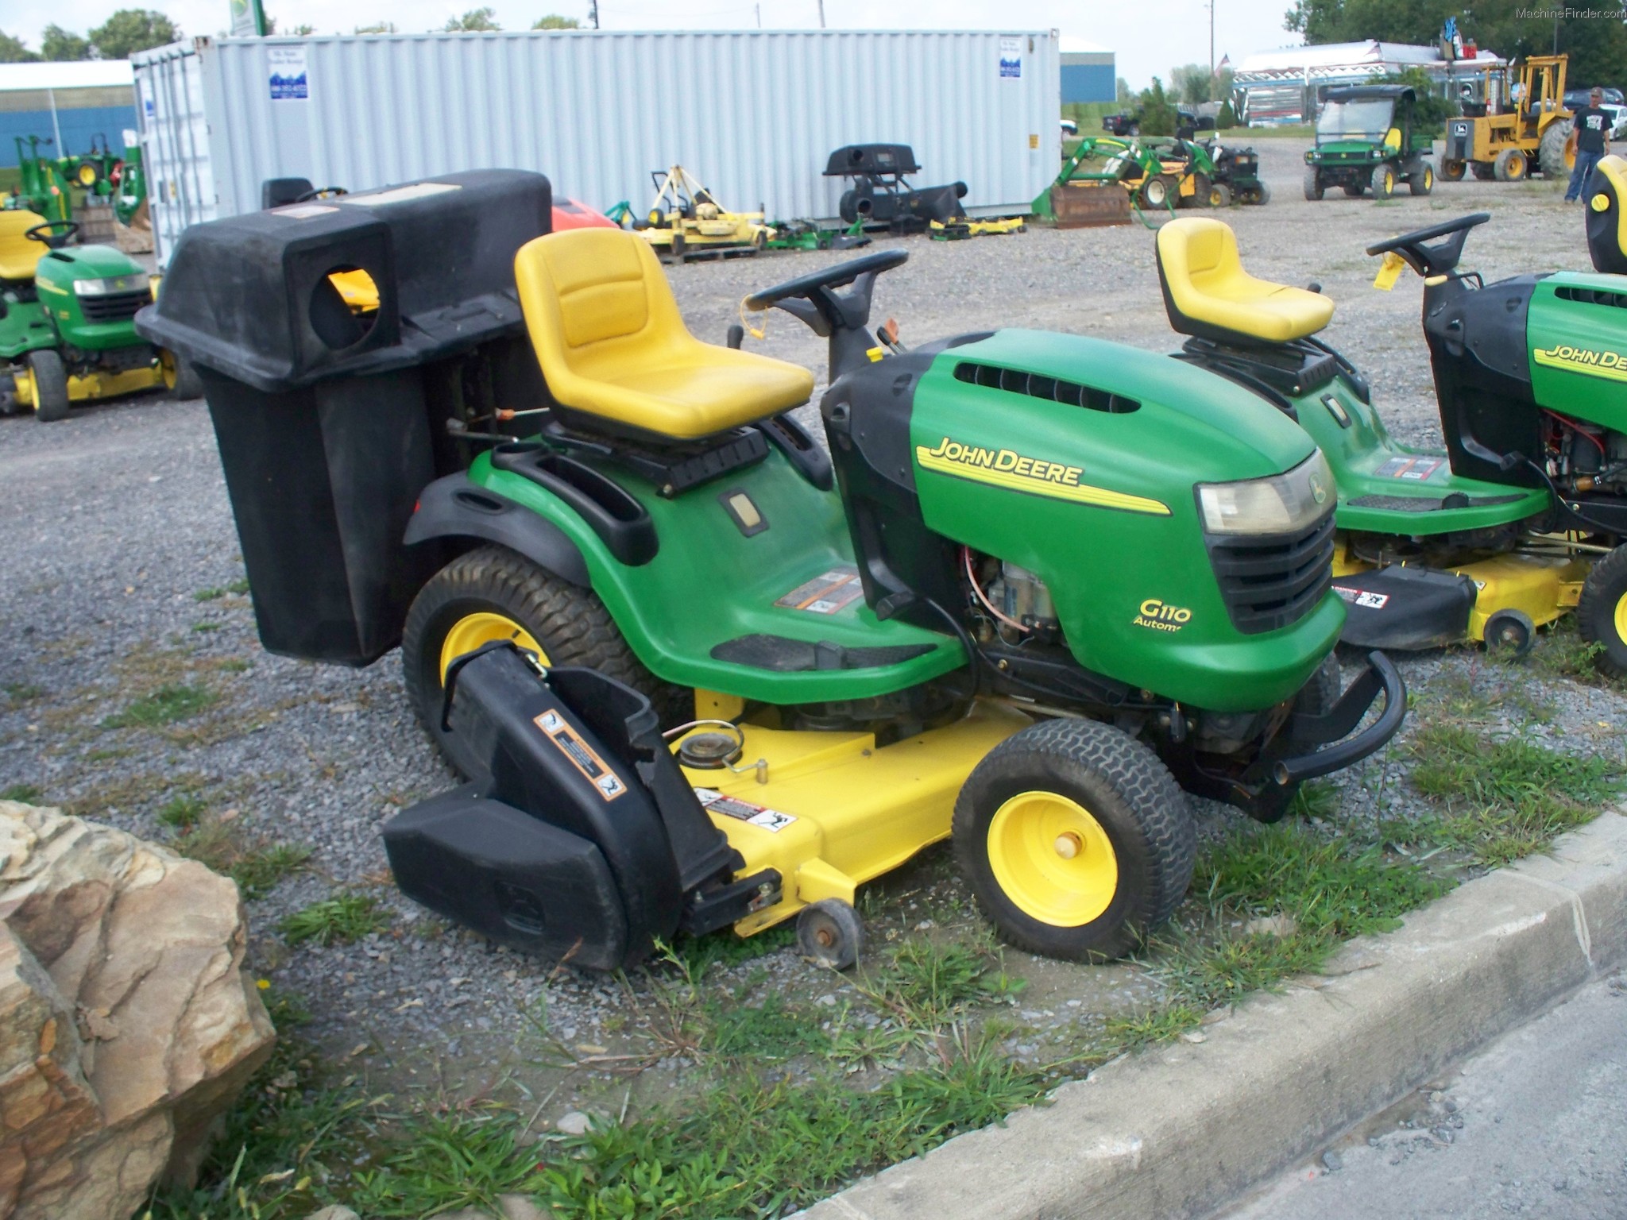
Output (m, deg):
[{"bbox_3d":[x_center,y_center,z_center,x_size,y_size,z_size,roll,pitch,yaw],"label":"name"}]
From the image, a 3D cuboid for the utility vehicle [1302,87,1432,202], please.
[{"bbox_3d":[9.671,-8.132,29.400,1.530,1.900,2.780,6,18,31],"label":"utility vehicle"}]

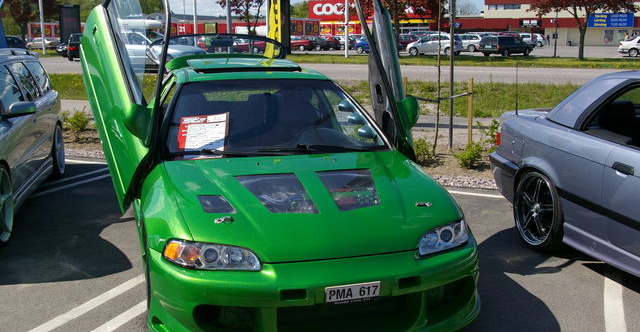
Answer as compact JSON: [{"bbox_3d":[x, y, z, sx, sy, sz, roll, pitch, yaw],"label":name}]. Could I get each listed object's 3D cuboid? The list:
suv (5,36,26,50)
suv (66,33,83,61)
[{"bbox_3d":[-34.057,-13.469,76.000,4.500,1.600,1.800,-5,11,-25],"label":"suv"},{"bbox_3d":[-14.392,-7.526,43.844,1.830,1.650,4.600,-1,10,-6],"label":"suv"}]

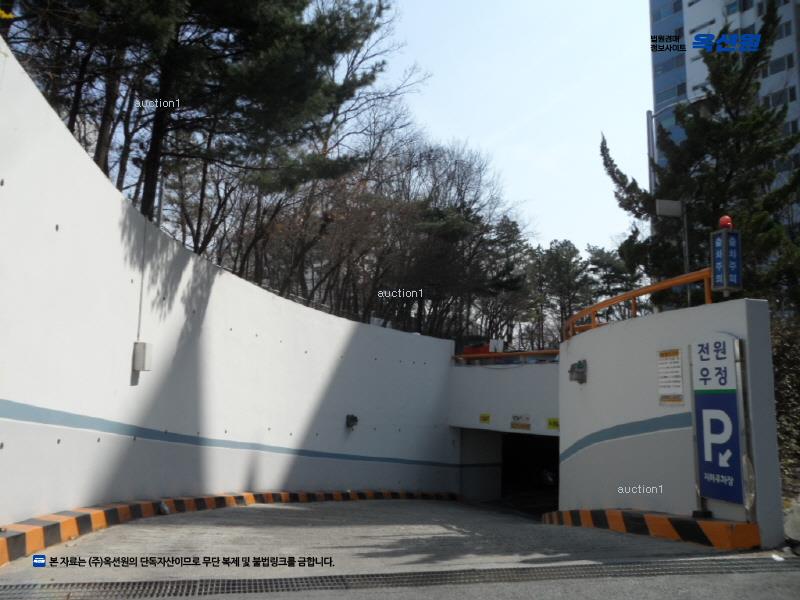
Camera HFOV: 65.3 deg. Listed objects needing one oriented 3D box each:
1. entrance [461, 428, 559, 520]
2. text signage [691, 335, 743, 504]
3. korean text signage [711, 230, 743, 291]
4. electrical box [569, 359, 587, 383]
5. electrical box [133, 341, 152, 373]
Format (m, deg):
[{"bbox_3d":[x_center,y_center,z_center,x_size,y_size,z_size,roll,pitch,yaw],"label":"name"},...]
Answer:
[{"bbox_3d":[3.510,5.097,18.331,1.000,2.400,4.200,7,-9,-42],"label":"entrance"},{"bbox_3d":[3.204,1.198,6.307,0.090,1.620,0.460,4,-8,-28],"label":"text signage"},{"bbox_3d":[3.400,-0.408,6.498,0.190,0.600,0.190,2,-7,-14],"label":"korean text signage"},{"bbox_3d":[2.977,1.188,10.437,0.220,0.370,0.320,1,-7,0],"label":"electrical box"},{"bbox_3d":[-3.806,0.846,9.260,0.170,0.430,0.270,0,-7,2],"label":"electrical box"}]

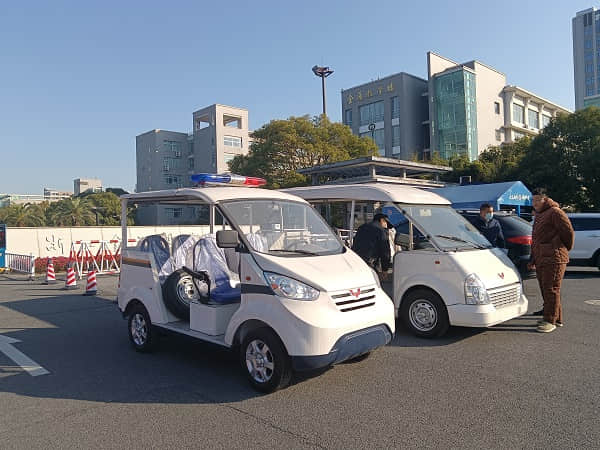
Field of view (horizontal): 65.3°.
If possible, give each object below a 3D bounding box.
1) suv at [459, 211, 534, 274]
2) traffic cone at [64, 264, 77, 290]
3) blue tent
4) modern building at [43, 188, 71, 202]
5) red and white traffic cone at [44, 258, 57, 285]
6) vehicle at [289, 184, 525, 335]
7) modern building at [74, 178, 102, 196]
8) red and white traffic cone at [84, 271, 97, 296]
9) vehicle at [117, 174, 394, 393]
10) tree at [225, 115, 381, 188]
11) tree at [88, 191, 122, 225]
[{"bbox_3d":[5.134,0.571,14.686,4.700,1.720,1.870,-2,-1,44],"label":"suv"},{"bbox_3d":[-6.002,1.303,12.228,0.350,0.700,0.350,-1,-1,-26],"label":"traffic cone"},{"bbox_3d":[6.347,-0.070,20.114,6.000,3.109,4.284,-2,-1,44],"label":"blue tent"},{"bbox_3d":[-137.807,-5.819,267.466,10.000,28.719,11.703,-2,-1,44],"label":"modern building"},{"bbox_3d":[-7.372,1.359,13.818,0.350,0.700,0.350,-1,-1,-28],"label":"red and white traffic cone"},{"bbox_3d":[1.206,0.381,7.096,1.529,2.055,3.960,0,-1,-45],"label":"vehicle"},{"bbox_3d":[-88.876,-6.225,196.230,9.000,25.121,9.158,-2,-1,44],"label":"modern building"},{"bbox_3d":[-4.848,1.256,10.884,0.350,0.700,0.350,-1,-1,-24],"label":"red and white traffic cone"},{"bbox_3d":[-0.598,0.424,5.166,3.226,1.995,1.469,-2,-1,44],"label":"vehicle"},{"bbox_3d":[0.317,-3.209,34.965,11.000,10.110,10.500,-1,-1,0],"label":"tree"},{"bbox_3d":[-14.858,-0.143,35.983,3.300,4.715,3.300,-1,-1,0],"label":"tree"}]

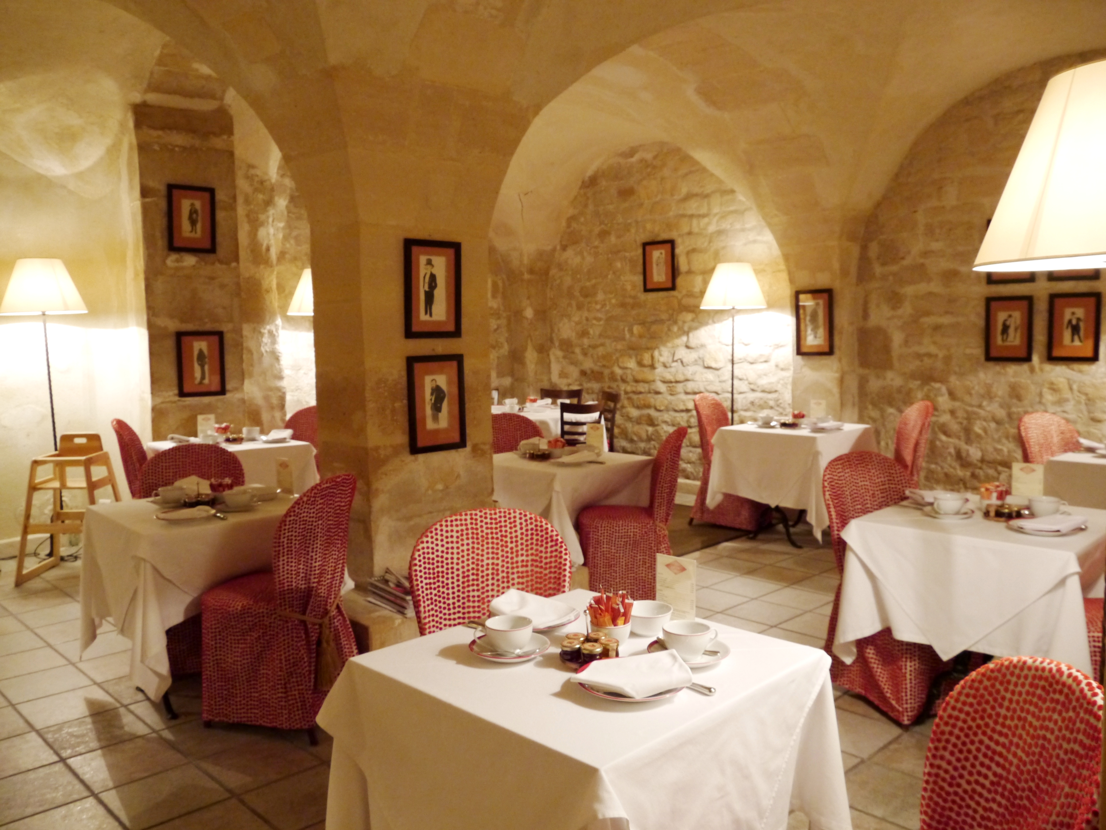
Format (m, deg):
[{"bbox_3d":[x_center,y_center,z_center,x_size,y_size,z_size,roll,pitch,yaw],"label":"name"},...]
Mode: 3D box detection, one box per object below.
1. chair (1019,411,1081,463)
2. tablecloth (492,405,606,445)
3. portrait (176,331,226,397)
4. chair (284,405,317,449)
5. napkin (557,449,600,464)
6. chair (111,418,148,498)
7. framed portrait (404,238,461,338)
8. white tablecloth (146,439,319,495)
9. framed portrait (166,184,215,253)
[{"bbox_3d":[3.184,0.470,5.458,0.480,0.950,0.550,-2,5,-17],"label":"chair"},{"bbox_3d":[-0.276,0.347,8.479,1.400,0.760,0.820,4,7,43],"label":"tablecloth"},{"bbox_3d":[-2.311,-0.335,5.873,0.315,0.420,0.030,-6,7,-44],"label":"portrait"},{"bbox_3d":[-1.677,0.414,5.998,0.490,0.950,0.590,2,6,25],"label":"chair"},{"bbox_3d":[0.131,0.235,4.988,0.220,0.050,0.190,-2,5,-14],"label":"napkin"},{"bbox_3d":[-2.267,0.483,5.341,0.590,0.950,0.490,-2,6,-20],"label":"chair"},{"bbox_3d":[-0.591,-0.623,4.452,0.025,0.485,0.345,4,7,45],"label":"framed portrait"},{"bbox_3d":[-1.994,0.548,5.548,0.720,0.750,0.720,5,7,44],"label":"white tablecloth"},{"bbox_3d":[-2.658,-1.445,6.609,0.345,0.485,0.025,-5,6,-40],"label":"framed portrait"}]

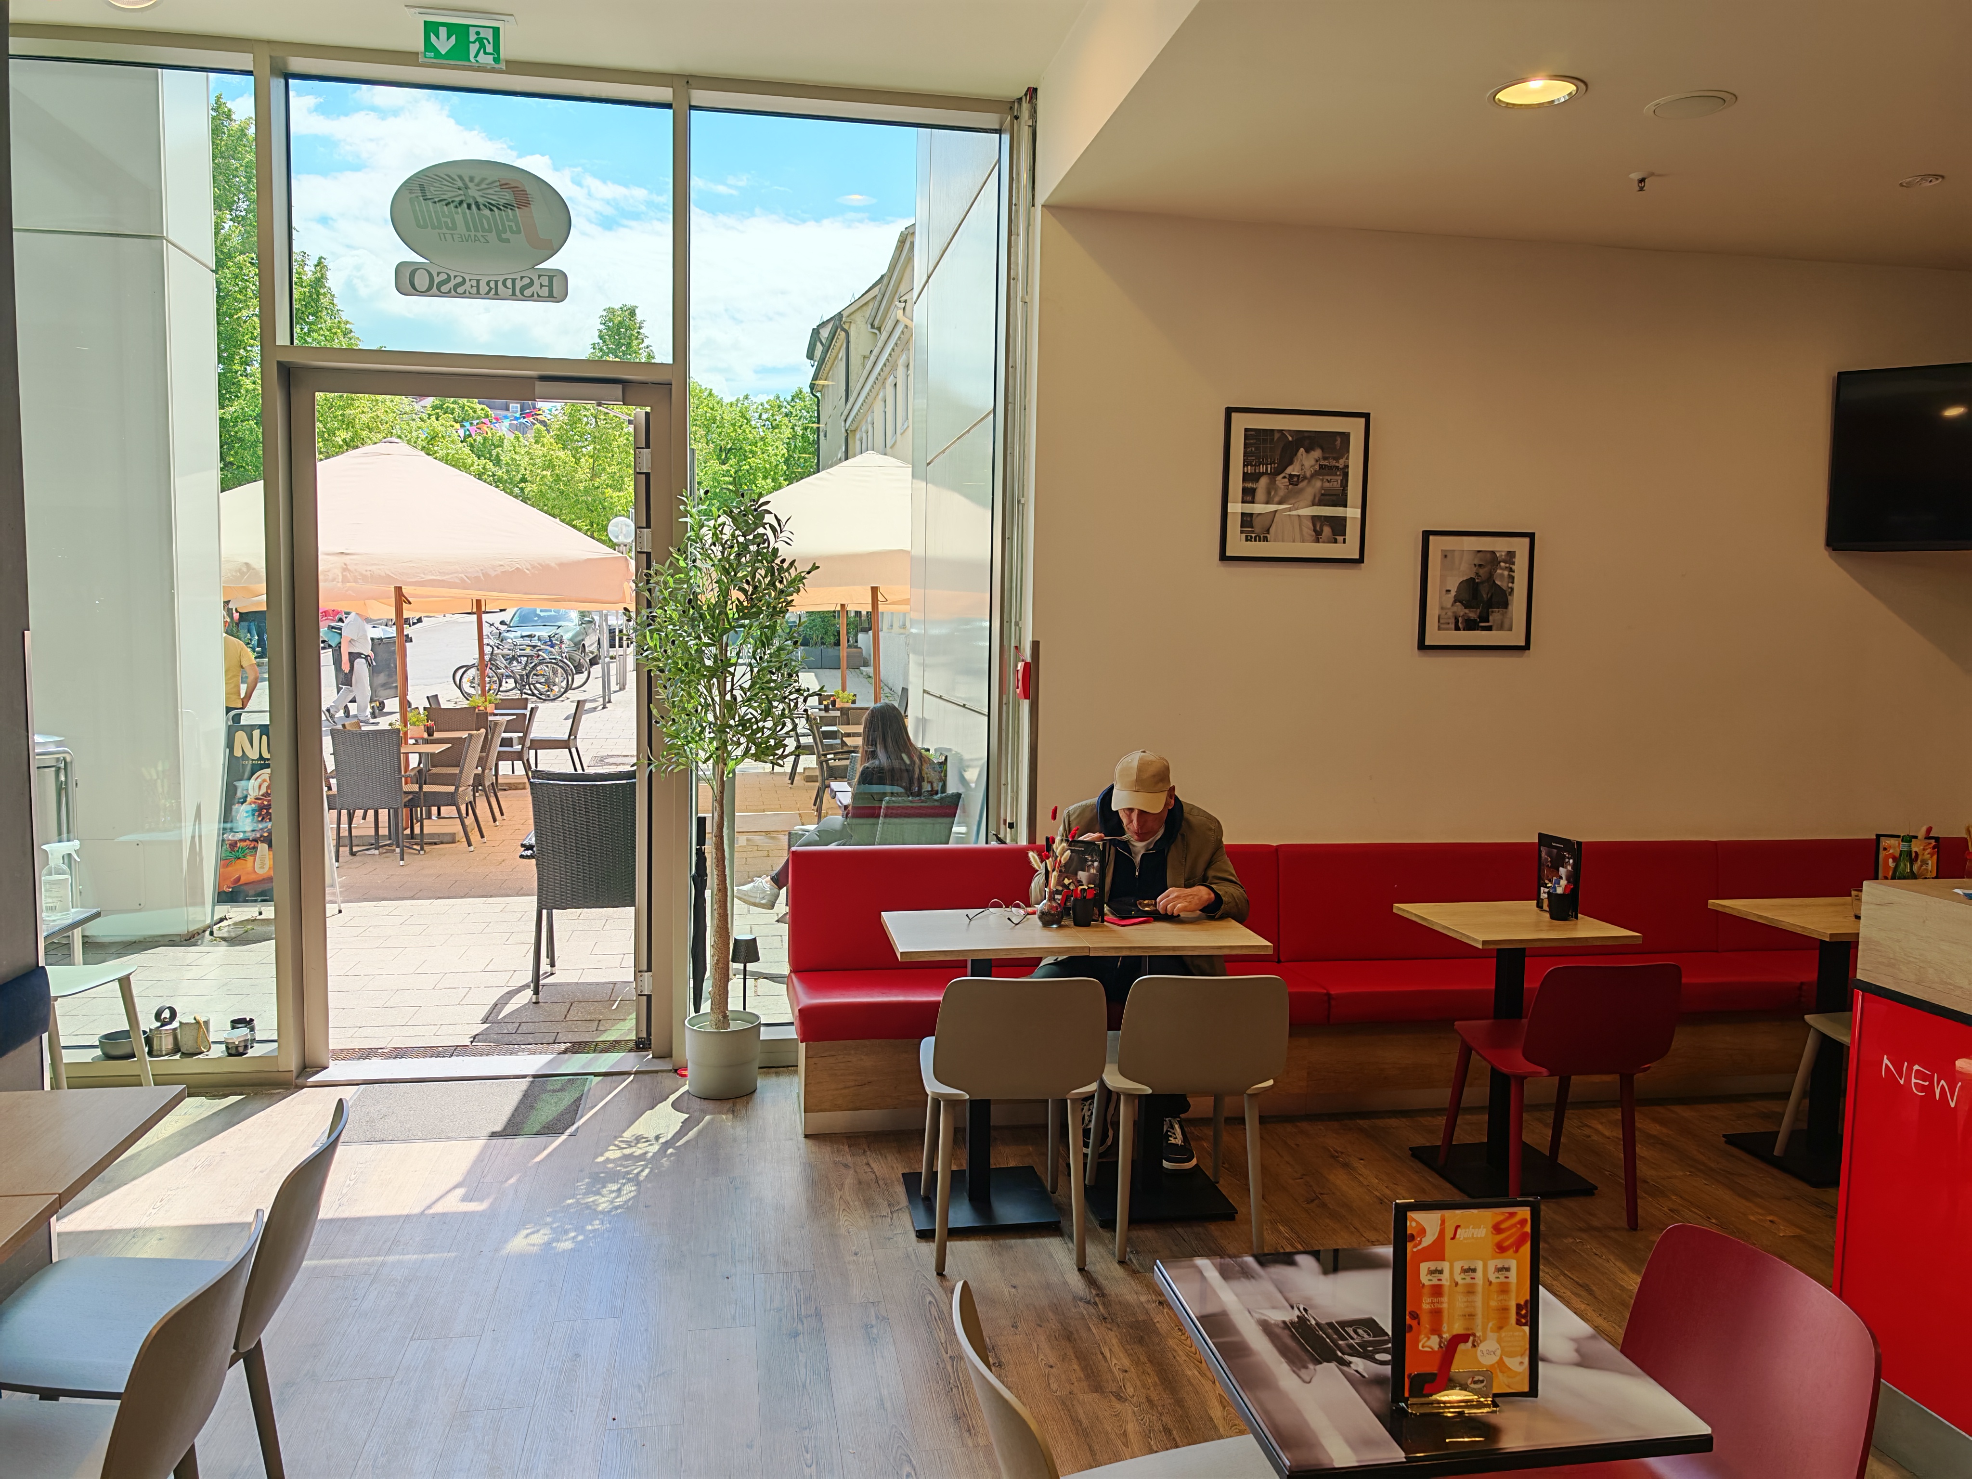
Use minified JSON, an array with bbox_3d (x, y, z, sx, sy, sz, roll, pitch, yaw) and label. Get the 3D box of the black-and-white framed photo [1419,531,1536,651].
[{"bbox_3d":[1.783,-0.536,4.953,0.432,0.427,0.022,0,5,-9],"label":"black-and-white framed photo"}]

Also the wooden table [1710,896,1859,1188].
[{"bbox_3d":[2.593,0.918,4.194,0.500,0.772,0.499,0,5,-10],"label":"wooden table"}]

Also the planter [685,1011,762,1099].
[{"bbox_3d":[-0.899,1.077,4.687,0.253,0.236,0.253,0,5,-9],"label":"planter"}]

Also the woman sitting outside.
[{"bbox_3d":[-0.654,0.474,5.878,0.800,1.250,0.500,5,6,39],"label":"woman sitting outside"}]

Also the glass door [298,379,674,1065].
[{"bbox_3d":[-1.758,-0.031,4.813,1.251,2.441,0.113,0,5,-10],"label":"glass door"}]

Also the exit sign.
[{"bbox_3d":[-1.583,-2.108,4.137,0.249,0.144,0.020,0,5,-9],"label":"exit sign"}]

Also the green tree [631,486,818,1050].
[{"bbox_3d":[-0.888,0.093,4.653,0.592,1.875,0.546,0,5,-10],"label":"green tree"}]

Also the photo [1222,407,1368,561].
[{"bbox_3d":[1.092,-0.888,4.810,0.530,0.530,0.022,0,5,-9],"label":"photo"}]

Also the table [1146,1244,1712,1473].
[{"bbox_3d":[0.489,1.081,1.651,0.466,0.746,0.458,0,5,-9],"label":"table"}]

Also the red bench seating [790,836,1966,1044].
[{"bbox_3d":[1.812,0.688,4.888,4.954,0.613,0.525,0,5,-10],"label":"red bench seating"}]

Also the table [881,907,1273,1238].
[{"bbox_3d":[0.227,0.913,3.846,0.995,0.772,0.515,0,5,-10],"label":"table"}]

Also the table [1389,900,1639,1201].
[{"bbox_3d":[1.553,0.914,4.067,0.500,0.772,0.516,0,5,-10],"label":"table"}]

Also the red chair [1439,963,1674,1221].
[{"bbox_3d":[1.586,0.938,3.873,0.453,0.757,0.546,0,5,-10],"label":"red chair"}]

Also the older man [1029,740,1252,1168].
[{"bbox_3d":[0.447,0.636,4.263,0.660,1.220,0.700,1,4,-5],"label":"older man"}]

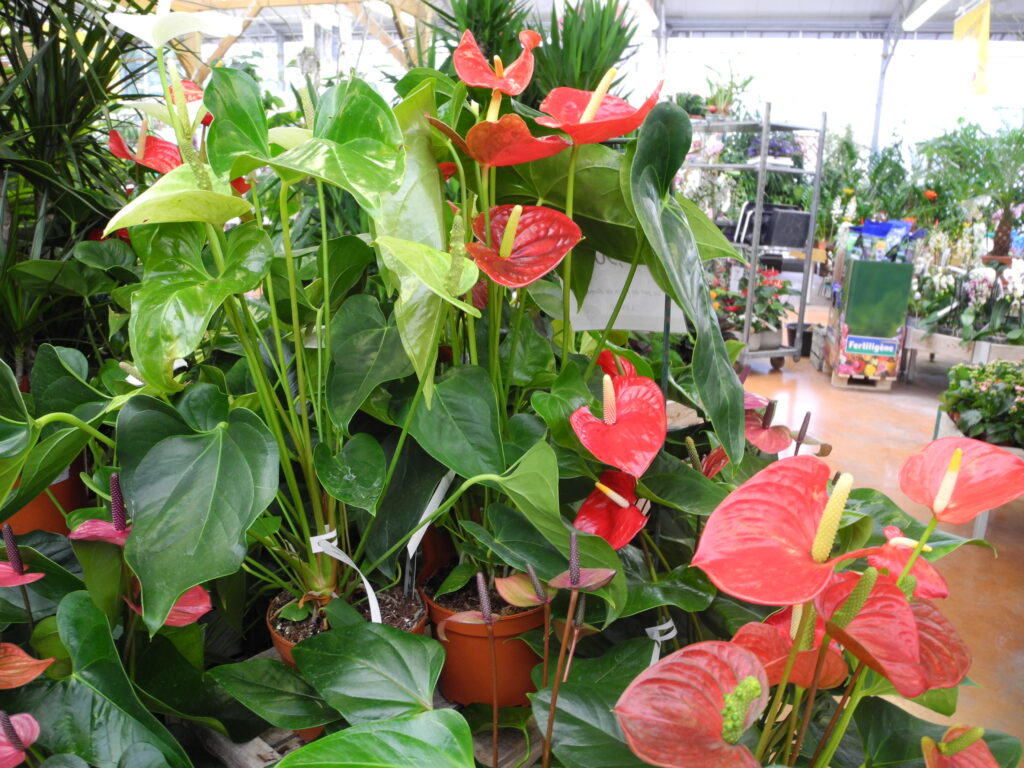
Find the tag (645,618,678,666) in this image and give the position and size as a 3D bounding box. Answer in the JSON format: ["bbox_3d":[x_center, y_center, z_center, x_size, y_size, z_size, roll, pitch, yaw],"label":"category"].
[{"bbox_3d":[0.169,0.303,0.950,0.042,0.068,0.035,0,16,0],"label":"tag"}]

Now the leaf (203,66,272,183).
[{"bbox_3d":[-0.264,-0.252,0.800,0.066,0.110,0.060,-4,17,-14],"label":"leaf"}]

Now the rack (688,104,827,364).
[{"bbox_3d":[1.680,-1.190,6.700,0.565,1.900,1.350,-5,14,-31],"label":"rack"}]

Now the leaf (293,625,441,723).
[{"bbox_3d":[-0.139,0.287,0.830,0.145,0.065,0.120,3,12,0],"label":"leaf"}]

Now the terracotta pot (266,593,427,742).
[{"bbox_3d":[-0.179,0.316,0.940,0.176,0.143,0.176,0,16,0],"label":"terracotta pot"}]

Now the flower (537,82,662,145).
[{"bbox_3d":[0.089,-0.275,0.840,0.128,0.062,0.100,0,16,0],"label":"flower"}]

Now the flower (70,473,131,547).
[{"bbox_3d":[-0.382,0.119,0.780,0.075,0.070,0.065,7,13,18],"label":"flower"}]

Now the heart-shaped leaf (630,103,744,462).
[{"bbox_3d":[0.192,-0.113,0.940,0.110,0.385,0.140,3,12,0],"label":"heart-shaped leaf"}]

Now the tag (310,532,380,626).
[{"bbox_3d":[-0.185,0.214,0.920,0.078,0.100,0.050,-3,17,-10],"label":"tag"}]

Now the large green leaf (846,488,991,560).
[{"bbox_3d":[0.351,0.122,0.720,0.125,0.050,0.085,-5,15,-30],"label":"large green leaf"}]

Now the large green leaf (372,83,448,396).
[{"bbox_3d":[-0.122,-0.163,0.980,0.080,0.360,0.120,6,13,17],"label":"large green leaf"}]

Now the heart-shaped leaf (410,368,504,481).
[{"bbox_3d":[-0.068,0.045,1.030,0.115,0.135,0.070,4,12,6],"label":"heart-shaped leaf"}]

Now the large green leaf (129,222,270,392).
[{"bbox_3d":[-0.302,-0.074,0.800,0.118,0.150,0.065,12,-7,-3],"label":"large green leaf"}]

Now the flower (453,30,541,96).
[{"bbox_3d":[-0.016,-0.337,0.870,0.090,0.062,0.070,2,13,-3],"label":"flower"}]

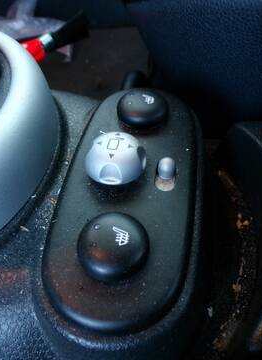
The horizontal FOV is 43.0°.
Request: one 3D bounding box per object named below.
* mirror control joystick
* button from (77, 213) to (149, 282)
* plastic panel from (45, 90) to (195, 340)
[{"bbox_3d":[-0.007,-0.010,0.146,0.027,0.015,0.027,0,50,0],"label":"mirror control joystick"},{"bbox_3d":[-0.006,0.024,0.124,0.027,0.008,0.027,0,50,0],"label":"button"},{"bbox_3d":[0.000,-0.001,0.152,0.057,0.012,0.136,6,50,5],"label":"plastic panel"}]

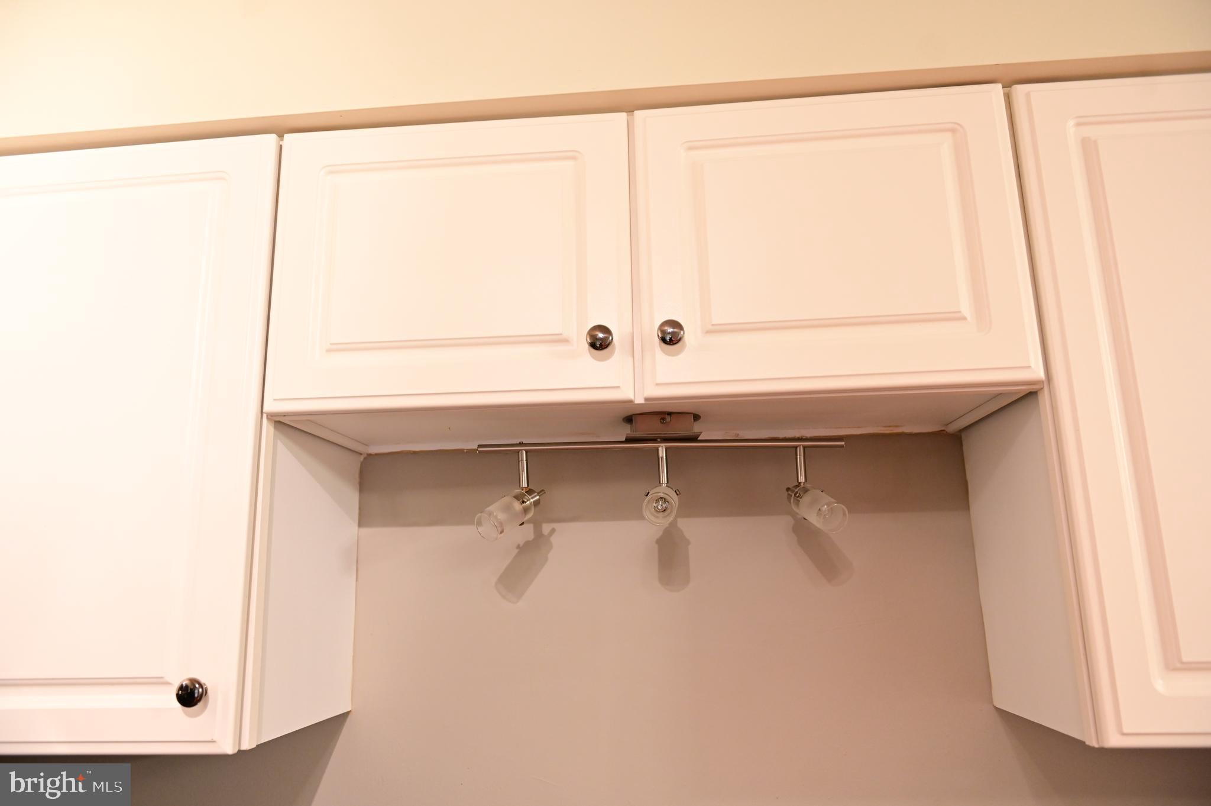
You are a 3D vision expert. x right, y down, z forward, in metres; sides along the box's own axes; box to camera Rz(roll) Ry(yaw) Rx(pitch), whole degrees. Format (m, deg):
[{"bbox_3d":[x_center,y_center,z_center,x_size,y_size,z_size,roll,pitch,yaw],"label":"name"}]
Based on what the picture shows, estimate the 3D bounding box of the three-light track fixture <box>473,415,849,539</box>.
[{"bbox_3d":[0.076,0.100,1.080,0.500,0.165,0.130,-1,-13,-1],"label":"three-light track fixture"}]

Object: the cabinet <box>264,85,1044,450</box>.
[{"bbox_3d":[0.053,-0.151,1.115,0.910,0.376,0.335,-2,-13,5],"label":"cabinet"}]

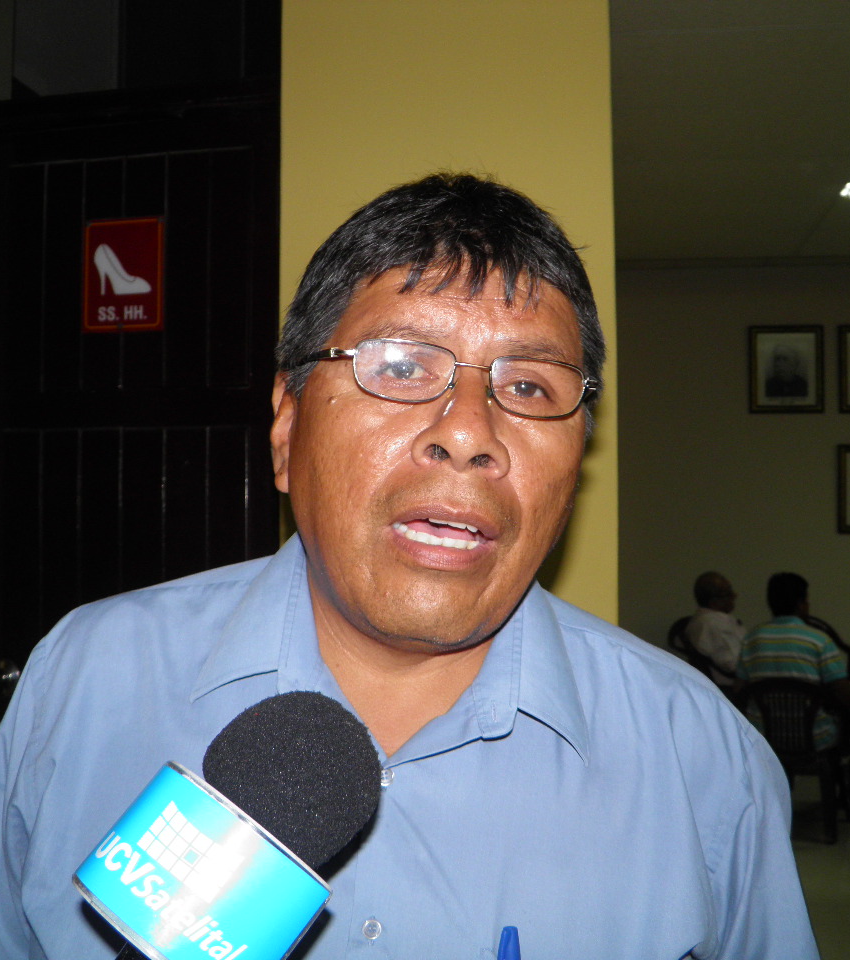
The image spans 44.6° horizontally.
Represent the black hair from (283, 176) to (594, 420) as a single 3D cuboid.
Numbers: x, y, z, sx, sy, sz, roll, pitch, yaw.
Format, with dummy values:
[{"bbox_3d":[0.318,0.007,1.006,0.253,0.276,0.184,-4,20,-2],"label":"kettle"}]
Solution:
[{"bbox_3d":[0.008,-0.095,0.600,0.183,0.170,0.200,7,-2,-10],"label":"black hair"}]

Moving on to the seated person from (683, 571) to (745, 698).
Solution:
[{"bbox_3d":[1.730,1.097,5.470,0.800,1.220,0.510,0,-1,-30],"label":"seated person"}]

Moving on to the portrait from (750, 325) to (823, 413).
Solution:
[{"bbox_3d":[2.704,-0.826,7.739,0.540,0.665,0.040,0,-1,9],"label":"portrait"}]

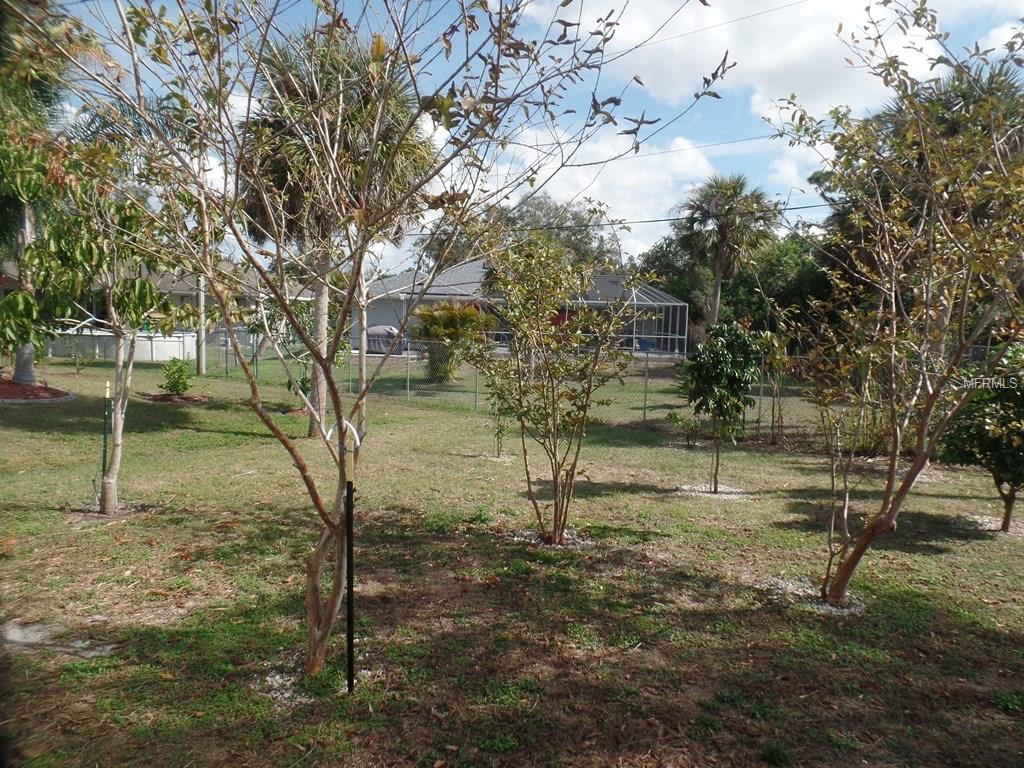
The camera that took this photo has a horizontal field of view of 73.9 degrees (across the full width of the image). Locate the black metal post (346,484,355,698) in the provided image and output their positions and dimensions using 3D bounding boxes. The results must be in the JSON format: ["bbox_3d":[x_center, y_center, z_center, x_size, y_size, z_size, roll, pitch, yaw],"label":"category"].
[{"bbox_3d":[-0.719,0.907,3.026,0.030,0.973,0.030,1,5,0],"label":"black metal post"}]

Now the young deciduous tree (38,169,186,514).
[{"bbox_3d":[-3.322,-0.325,5.660,1.232,2.868,1.170,1,5,0],"label":"young deciduous tree"}]

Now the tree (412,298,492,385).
[{"bbox_3d":[-1.598,-1.137,18.580,2.239,2.271,2.127,1,5,0],"label":"tree"}]

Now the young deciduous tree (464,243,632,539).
[{"bbox_3d":[0.297,0.064,5.133,1.252,2.318,1.189,1,5,0],"label":"young deciduous tree"}]

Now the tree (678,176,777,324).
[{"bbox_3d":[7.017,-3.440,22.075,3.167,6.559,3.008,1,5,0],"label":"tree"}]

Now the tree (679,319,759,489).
[{"bbox_3d":[2.106,0.246,6.841,0.743,1.721,0.706,1,5,0],"label":"tree"}]

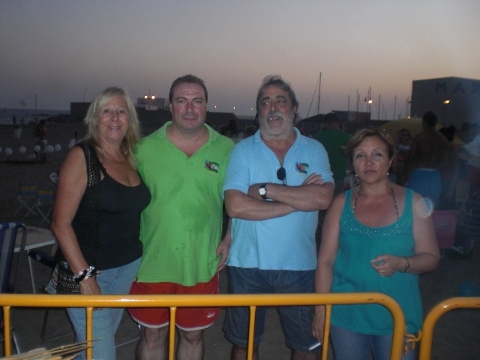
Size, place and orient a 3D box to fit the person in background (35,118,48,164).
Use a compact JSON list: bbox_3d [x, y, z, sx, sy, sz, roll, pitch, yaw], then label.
[{"bbox_3d":[-7.233,-1.421,19.200,0.500,1.600,0.340,0,7,-11],"label":"person in background"}]

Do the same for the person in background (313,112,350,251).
[{"bbox_3d":[1.137,0.012,6.550,0.520,1.700,0.320,2,7,6],"label":"person in background"}]

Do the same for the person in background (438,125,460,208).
[{"bbox_3d":[3.579,-0.162,9.000,0.480,1.560,0.340,-4,9,-37],"label":"person in background"}]

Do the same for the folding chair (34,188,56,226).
[{"bbox_3d":[-3.053,0.422,8.400,0.450,0.600,0.450,-2,8,-27],"label":"folding chair"}]

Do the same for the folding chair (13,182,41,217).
[{"bbox_3d":[-3.613,0.333,9.000,0.450,0.600,0.450,-4,9,-37],"label":"folding chair"}]

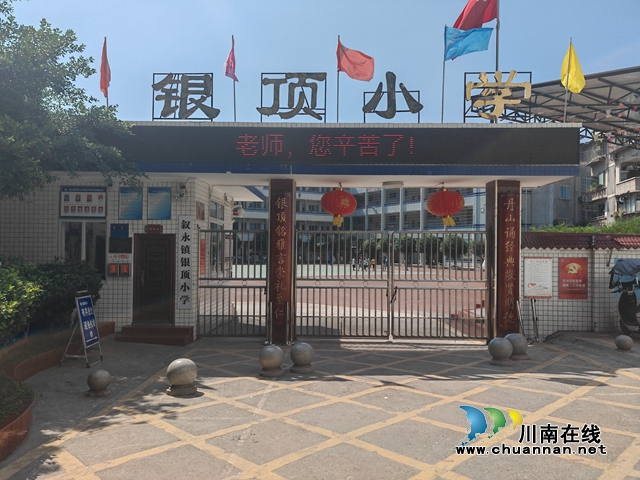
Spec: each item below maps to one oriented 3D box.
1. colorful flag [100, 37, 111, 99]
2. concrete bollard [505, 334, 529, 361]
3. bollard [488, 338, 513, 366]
[{"bbox_3d":[-4.460,-3.589,10.400,0.225,1.281,0.250,1,-1,3],"label":"colorful flag"},{"bbox_3d":[3.417,1.838,8.680,0.410,0.430,0.410,1,-1,1],"label":"concrete bollard"},{"bbox_3d":[2.955,1.814,8.150,0.410,0.430,0.410,1,-1,1],"label":"bollard"}]

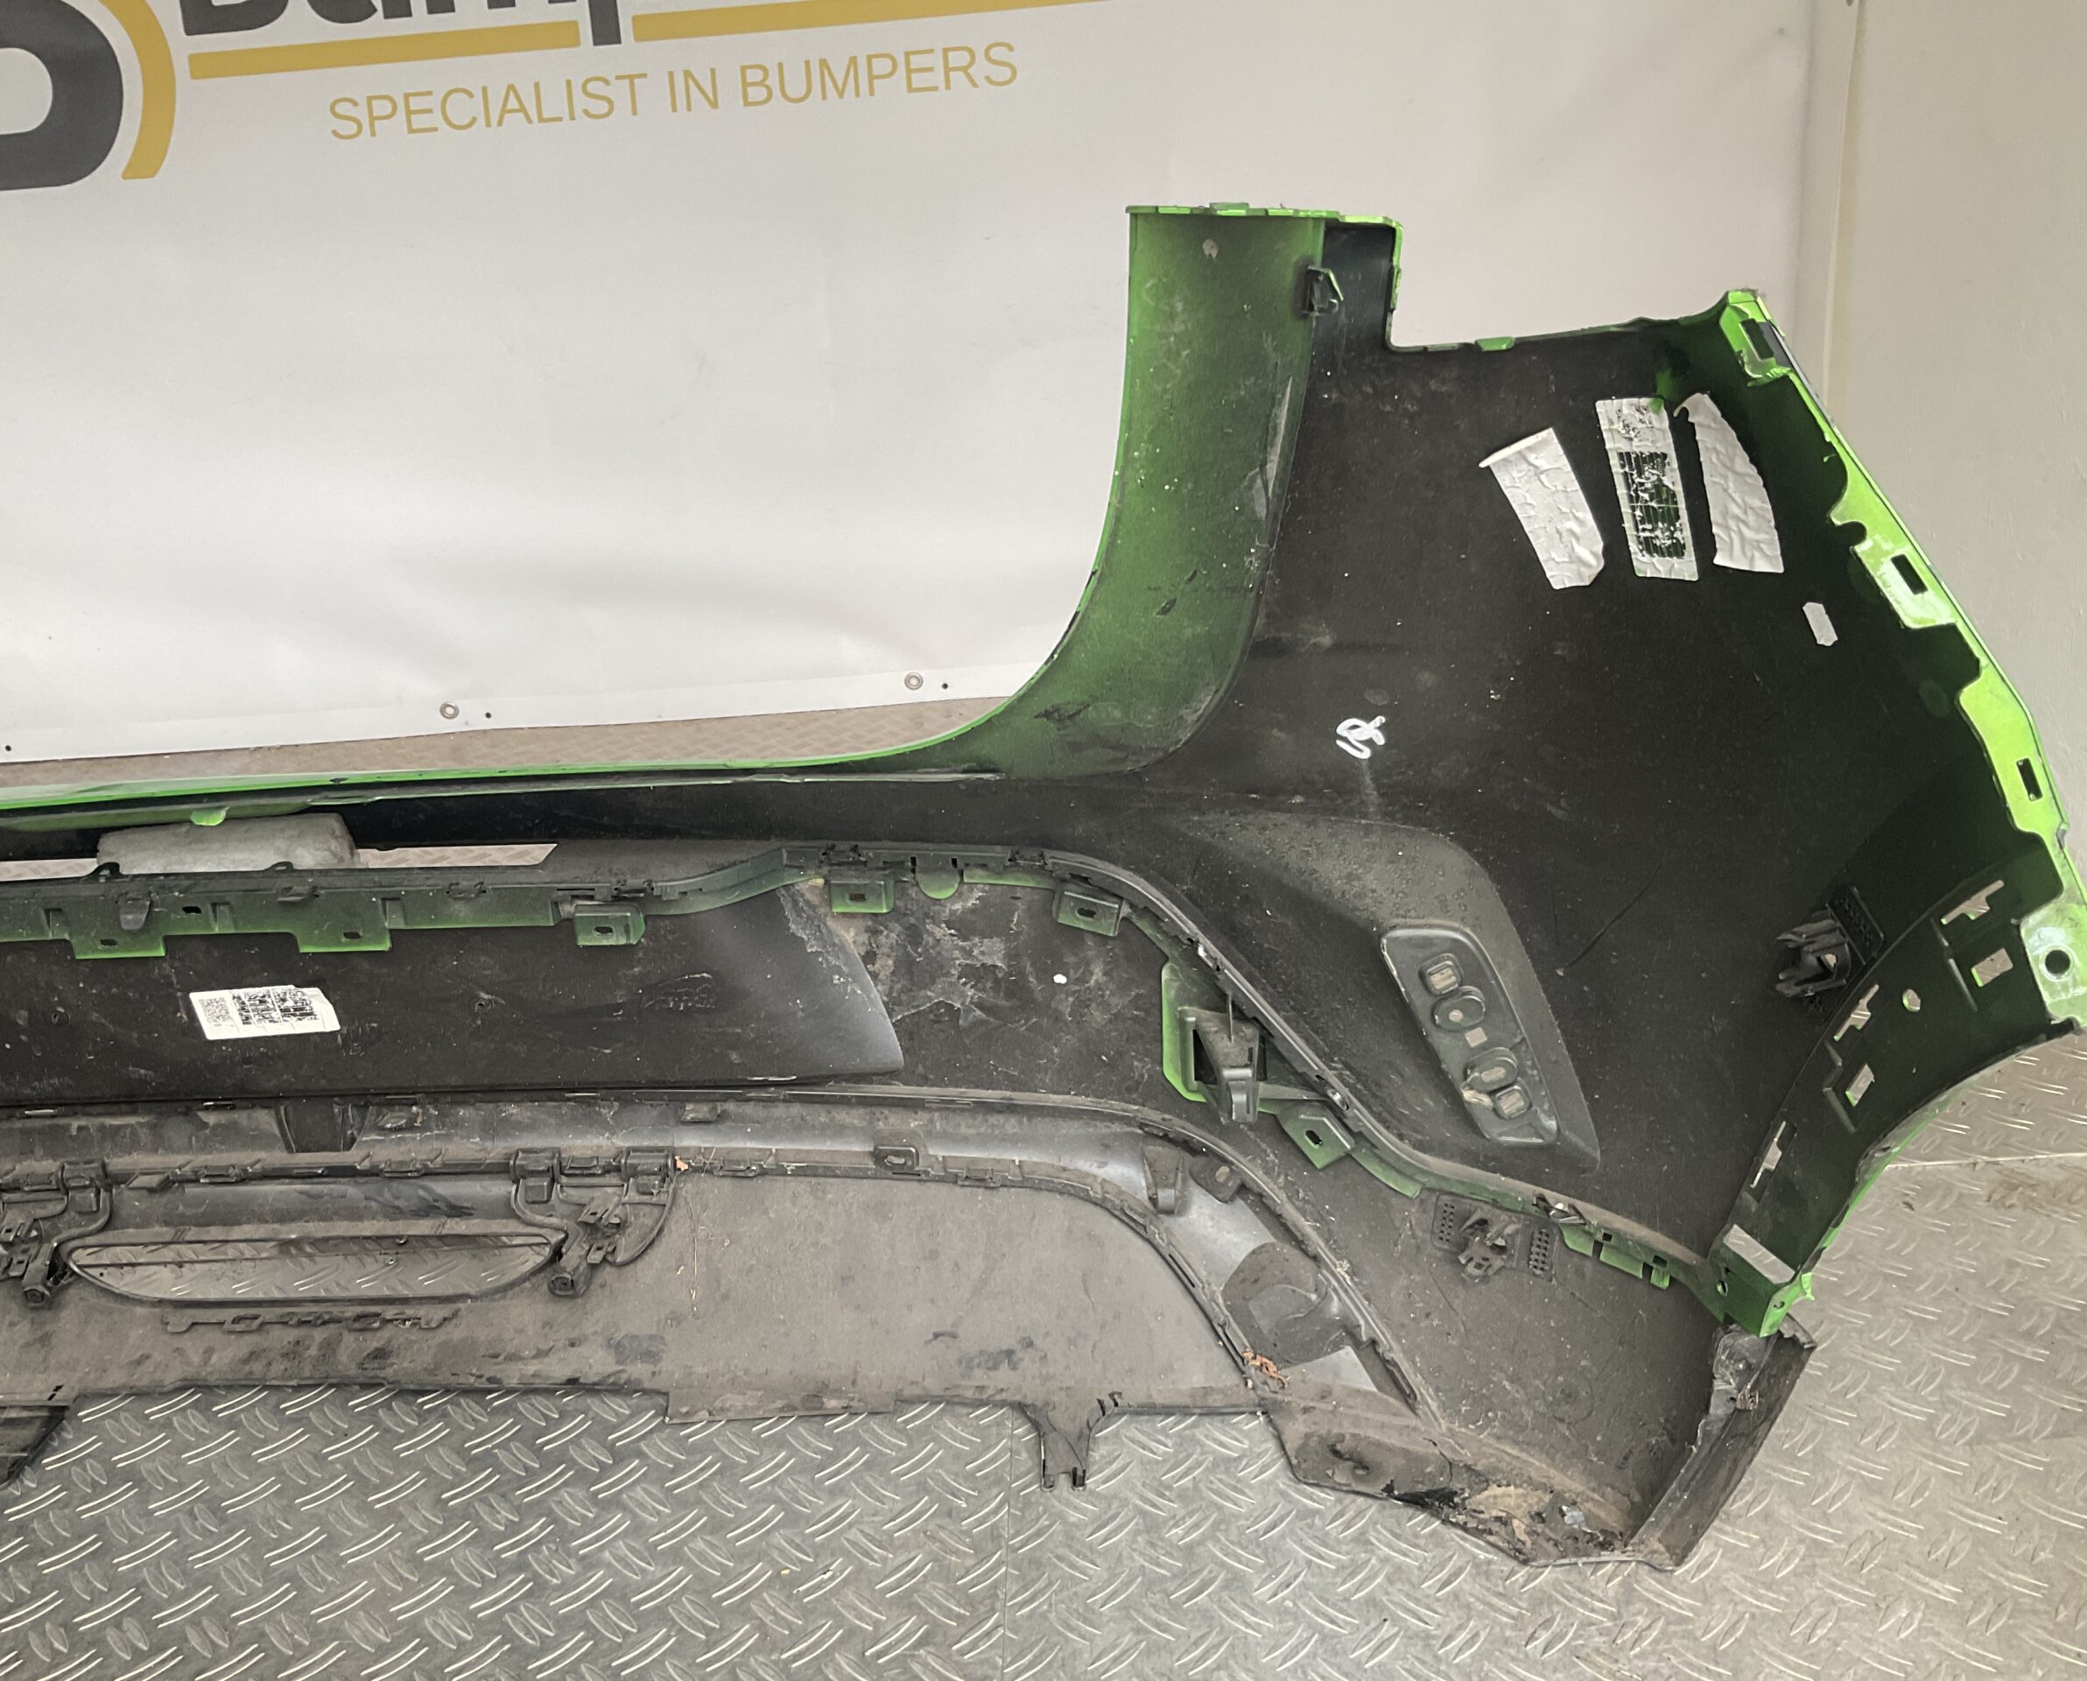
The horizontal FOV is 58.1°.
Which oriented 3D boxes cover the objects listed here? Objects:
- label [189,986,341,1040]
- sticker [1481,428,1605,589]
[{"bbox_3d":[-0.446,0.099,1.078,0.082,0.032,0.001,-5,27,7],"label":"label"},{"bbox_3d":[0.232,-0.147,0.858,0.037,0.074,0.003,-20,18,37],"label":"sticker"}]

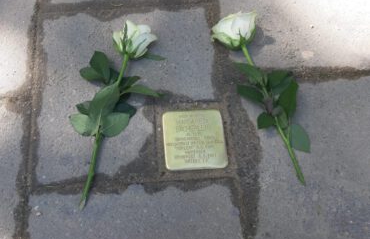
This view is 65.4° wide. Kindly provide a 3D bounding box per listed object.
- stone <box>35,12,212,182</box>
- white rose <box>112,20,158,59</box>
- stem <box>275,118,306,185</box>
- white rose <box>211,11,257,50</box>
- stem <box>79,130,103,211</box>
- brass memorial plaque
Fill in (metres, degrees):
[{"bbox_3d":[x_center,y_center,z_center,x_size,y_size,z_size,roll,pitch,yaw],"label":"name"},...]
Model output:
[{"bbox_3d":[-0.096,-0.044,0.511,0.294,0.050,0.304,-4,70,-3],"label":"stone"},{"bbox_3d":[-0.085,-0.135,0.488,0.071,0.056,0.055,15,76,4],"label":"white rose"},{"bbox_3d":[0.163,0.048,0.450,0.009,0.008,0.114,-17,75,-7],"label":"stem"},{"bbox_3d":[0.086,-0.153,0.498,0.079,0.058,0.056,-14,77,-6],"label":"white rose"},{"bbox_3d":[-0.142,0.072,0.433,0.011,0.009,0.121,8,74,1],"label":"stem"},{"bbox_3d":[0.015,0.033,0.466,0.096,0.012,0.096,-4,70,-3],"label":"brass memorial plaque"}]

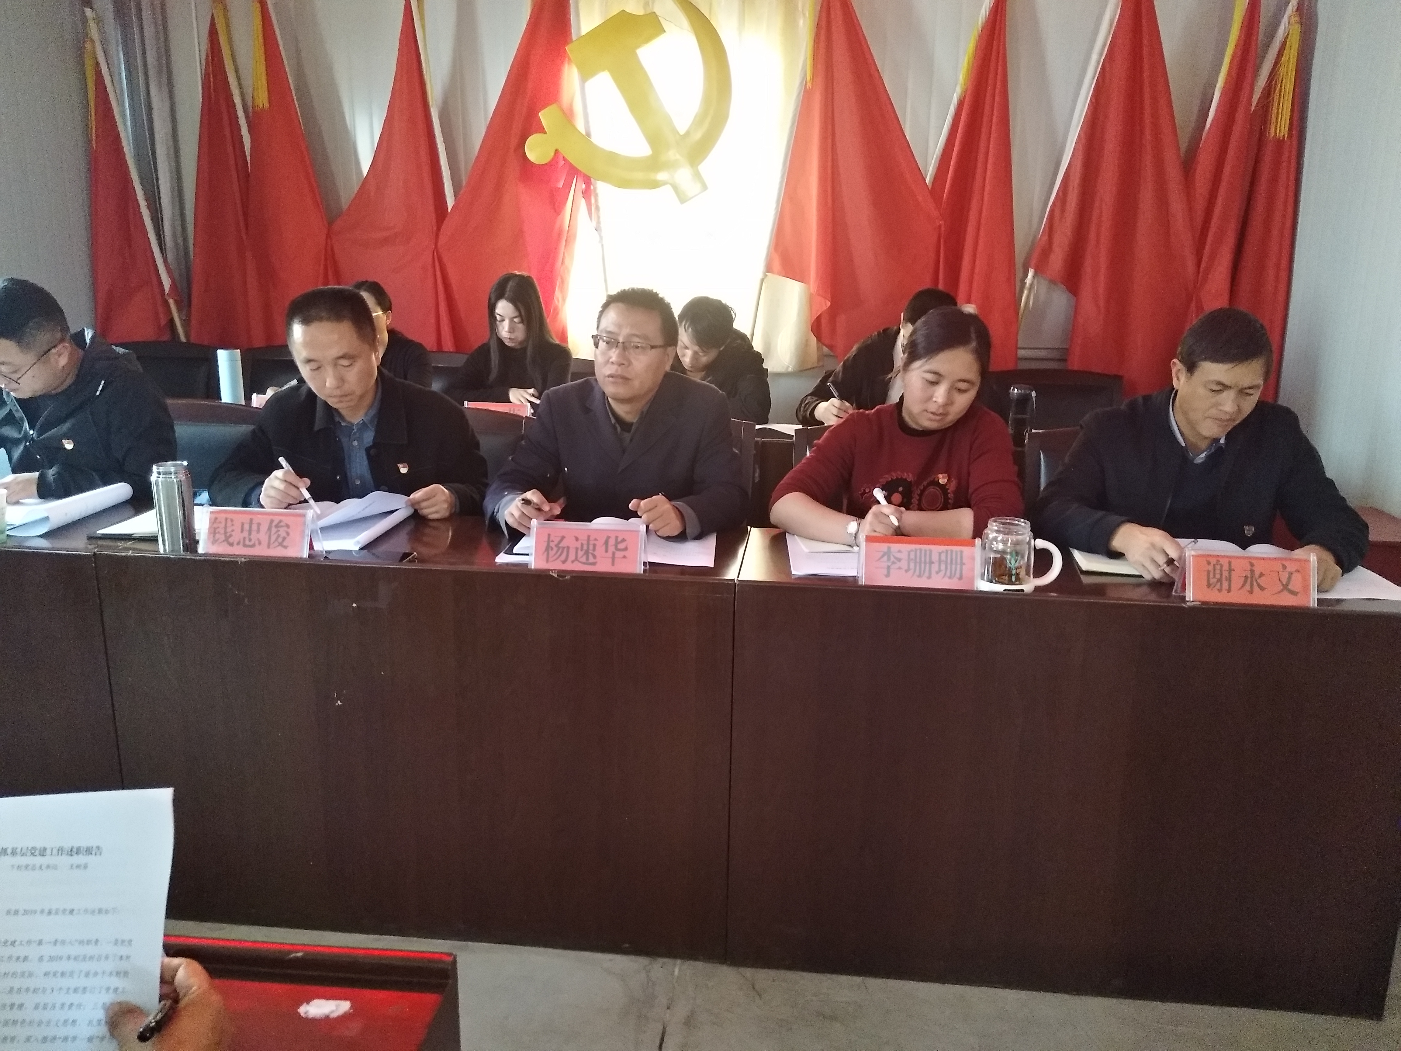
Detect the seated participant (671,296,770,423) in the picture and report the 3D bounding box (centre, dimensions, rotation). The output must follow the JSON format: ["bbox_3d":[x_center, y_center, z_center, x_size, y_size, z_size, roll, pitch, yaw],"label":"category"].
[{"bbox_3d":[0.017,-0.237,3.921,0.480,1.200,0.660,4,14,14],"label":"seated participant"}]

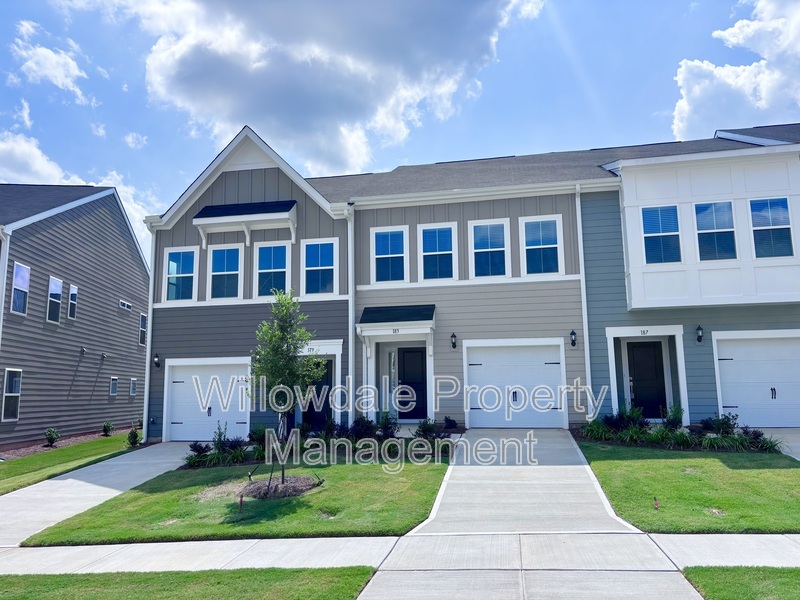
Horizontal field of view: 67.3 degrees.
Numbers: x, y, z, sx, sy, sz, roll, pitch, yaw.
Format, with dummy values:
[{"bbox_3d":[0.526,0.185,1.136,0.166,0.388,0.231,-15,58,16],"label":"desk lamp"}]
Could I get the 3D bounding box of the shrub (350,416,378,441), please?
[{"bbox_3d":[-0.856,3.098,14.489,0.660,0.560,0.620,-3,-9,10],"label":"shrub"}]

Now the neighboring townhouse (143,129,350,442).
[{"bbox_3d":[-3.460,0.090,22.066,6.200,9.100,11.000,-3,-9,10],"label":"neighboring townhouse"}]

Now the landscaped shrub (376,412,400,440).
[{"bbox_3d":[-0.300,3.031,14.398,0.520,0.620,0.500,-3,-9,10],"label":"landscaped shrub"}]

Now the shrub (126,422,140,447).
[{"bbox_3d":[-7.388,3.728,16.658,0.400,0.620,0.400,-2,-8,12],"label":"shrub"}]

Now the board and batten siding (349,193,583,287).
[{"bbox_3d":[1.744,-1.614,16.661,6.183,2.257,0.100,-2,-8,12],"label":"board and batten siding"}]

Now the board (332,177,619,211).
[{"bbox_3d":[1.984,-2.887,16.622,7.747,0.246,0.280,-2,-8,12],"label":"board"}]

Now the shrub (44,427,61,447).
[{"bbox_3d":[-11.200,4.399,19.366,0.520,0.630,0.520,-2,-8,12],"label":"shrub"}]

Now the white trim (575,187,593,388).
[{"bbox_3d":[4.805,-0.111,15.620,0.160,5.600,0.100,-3,-9,10],"label":"white trim"}]

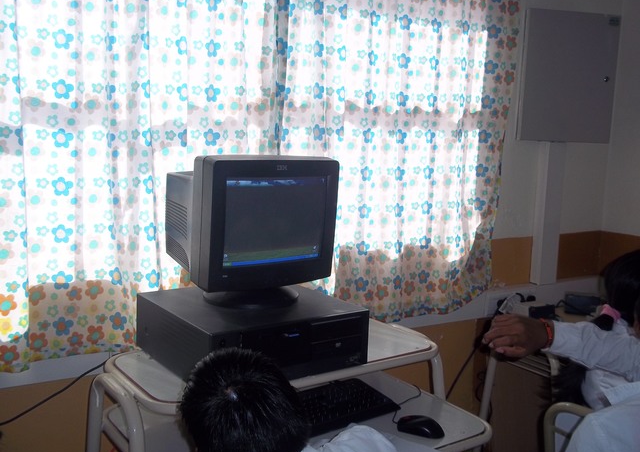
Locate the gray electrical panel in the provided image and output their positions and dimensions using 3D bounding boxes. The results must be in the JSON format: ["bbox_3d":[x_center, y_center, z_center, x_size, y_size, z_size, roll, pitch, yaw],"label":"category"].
[{"bbox_3d":[0.965,-0.579,2.617,0.410,0.490,0.070,0,8,-17],"label":"gray electrical panel"}]

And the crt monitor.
[{"bbox_3d":[-0.206,-0.001,1.723,0.360,0.352,0.345,-4,9,-39],"label":"crt monitor"}]

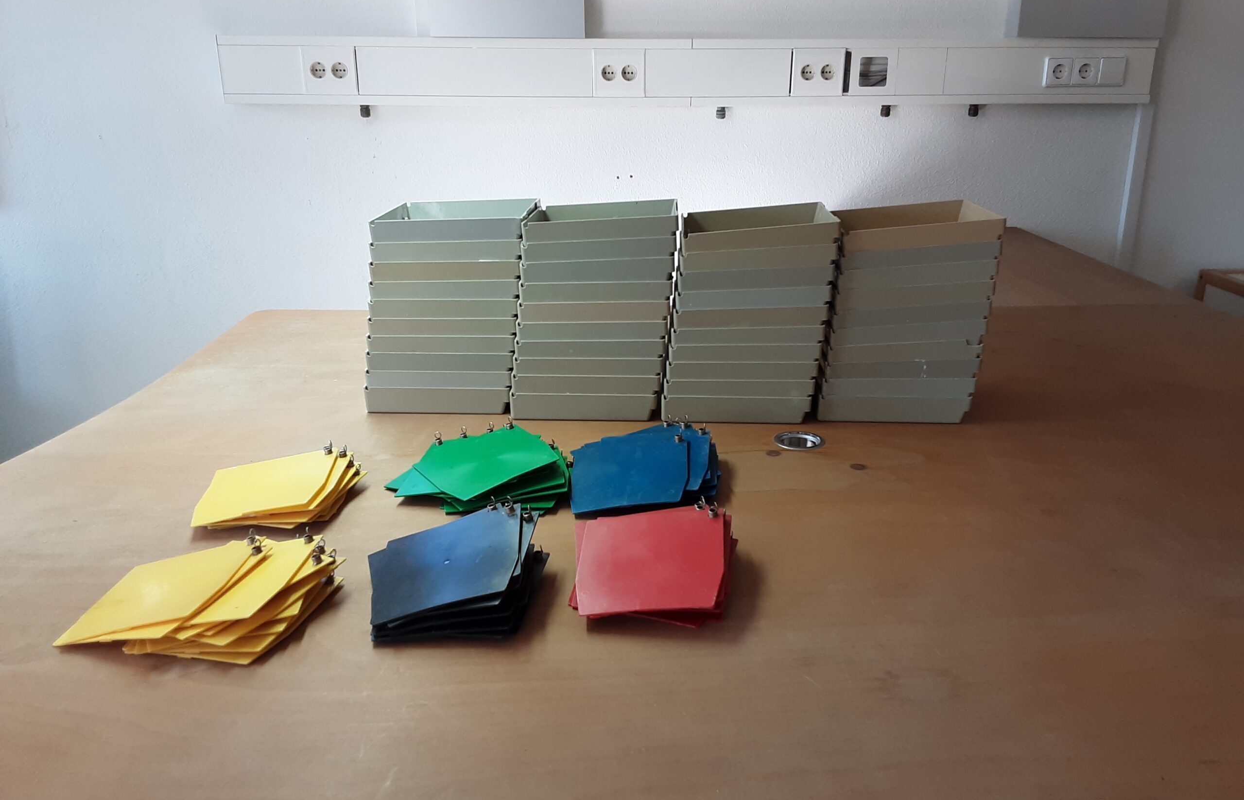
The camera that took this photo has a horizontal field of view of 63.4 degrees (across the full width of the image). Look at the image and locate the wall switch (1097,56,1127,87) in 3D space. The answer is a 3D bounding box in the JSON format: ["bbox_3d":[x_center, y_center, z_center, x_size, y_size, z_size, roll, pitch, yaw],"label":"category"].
[{"bbox_3d":[1.325,-0.886,2.717,0.072,0.078,0.013,-1,16,-3],"label":"wall switch"}]

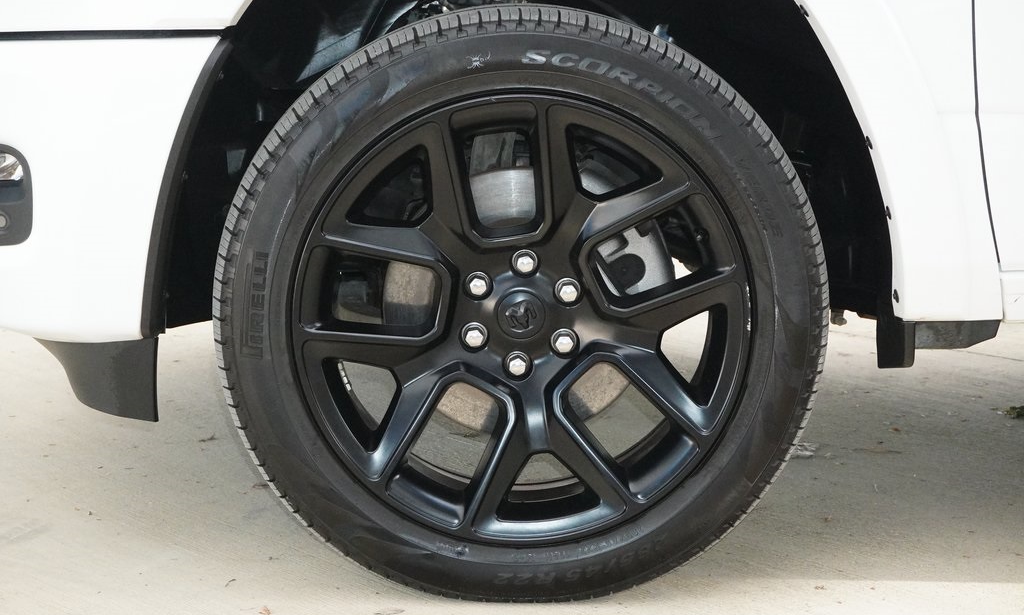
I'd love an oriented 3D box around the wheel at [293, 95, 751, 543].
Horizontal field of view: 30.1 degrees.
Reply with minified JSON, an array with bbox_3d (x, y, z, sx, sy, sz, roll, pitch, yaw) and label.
[{"bbox_3d":[0.015,-0.007,2.572,0.595,0.595,0.240,0,12,1],"label":"wheel"}]

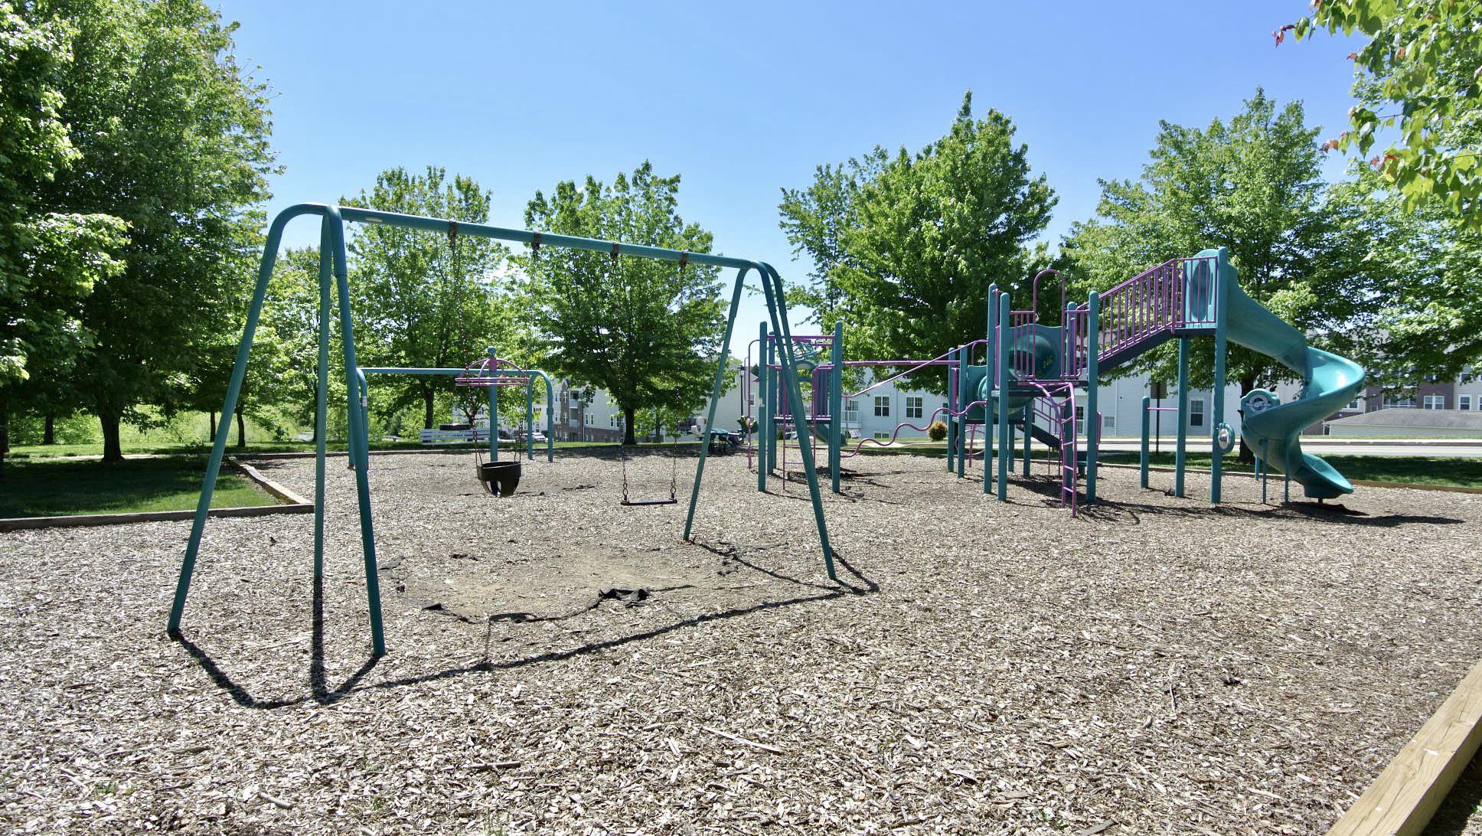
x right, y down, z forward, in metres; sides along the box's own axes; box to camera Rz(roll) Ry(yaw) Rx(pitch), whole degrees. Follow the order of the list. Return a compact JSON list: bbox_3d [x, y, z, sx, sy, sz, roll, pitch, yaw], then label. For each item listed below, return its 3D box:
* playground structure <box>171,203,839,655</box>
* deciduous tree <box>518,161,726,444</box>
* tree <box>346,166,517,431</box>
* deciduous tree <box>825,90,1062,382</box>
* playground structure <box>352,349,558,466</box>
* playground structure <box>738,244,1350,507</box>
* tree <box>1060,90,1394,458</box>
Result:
[{"bbox_3d":[-1.165,-0.030,5.453,4.850,2.450,2.090,-1,3,-37],"label":"playground structure"},{"bbox_3d":[-4.078,-3.995,26.000,7.000,9.780,6.800,0,2,0],"label":"deciduous tree"},{"bbox_3d":[-11.690,-4.303,28.000,6.100,10.270,6.100,0,2,0],"label":"tree"},{"bbox_3d":[5.654,-4.095,21.000,6.400,10.020,6.400,0,2,0],"label":"deciduous tree"},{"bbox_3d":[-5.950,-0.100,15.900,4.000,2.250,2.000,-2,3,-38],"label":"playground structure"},{"bbox_3d":[5.150,-0.630,12.900,9.900,3.850,5.800,0,2,0],"label":"playground structure"},{"bbox_3d":[13.716,-3.878,20.800,7.800,10.290,7.700,0,2,0],"label":"tree"}]

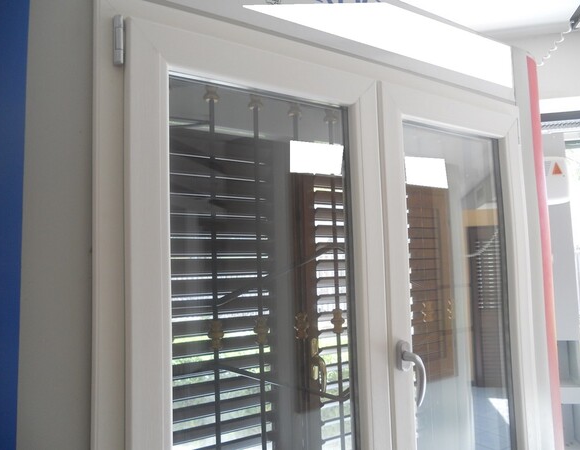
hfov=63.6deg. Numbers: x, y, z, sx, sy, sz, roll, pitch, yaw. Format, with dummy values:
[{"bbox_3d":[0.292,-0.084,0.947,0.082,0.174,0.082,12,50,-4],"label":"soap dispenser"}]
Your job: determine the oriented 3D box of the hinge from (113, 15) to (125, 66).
[{"bbox_3d":[-0.309,-0.333,0.845,0.015,0.081,0.018,1,-5,-34],"label":"hinge"}]

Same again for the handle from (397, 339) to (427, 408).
[{"bbox_3d":[0.295,0.358,1.127,0.031,0.149,0.064,1,-5,-34],"label":"handle"}]

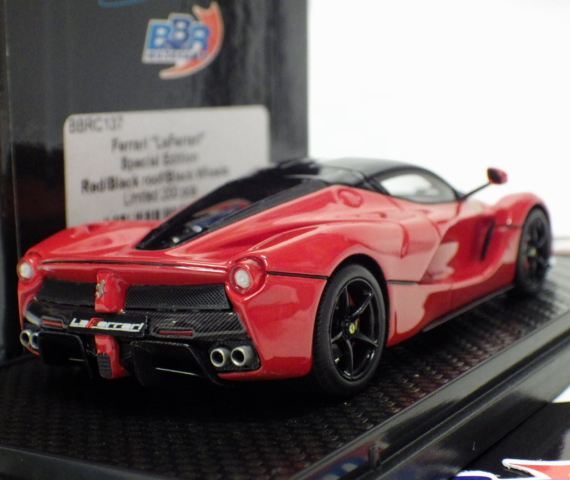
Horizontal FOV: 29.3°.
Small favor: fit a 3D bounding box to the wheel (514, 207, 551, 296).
[{"bbox_3d":[0.041,0.002,0.188,0.006,0.015,0.015,1,10,34],"label":"wheel"}]

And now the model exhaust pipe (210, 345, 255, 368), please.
[{"bbox_3d":[-0.006,0.013,0.125,0.004,0.002,0.003,1,10,34],"label":"model exhaust pipe"}]

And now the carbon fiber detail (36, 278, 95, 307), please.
[{"bbox_3d":[-0.027,0.007,0.138,0.014,0.003,0.002,3,11,43],"label":"carbon fiber detail"}]

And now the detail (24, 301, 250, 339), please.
[{"bbox_3d":[-0.020,0.010,0.133,0.036,0.004,0.004,1,10,34],"label":"detail"}]

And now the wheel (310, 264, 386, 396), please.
[{"bbox_3d":[0.006,0.011,0.139,0.007,0.017,0.017,1,10,34],"label":"wheel"}]

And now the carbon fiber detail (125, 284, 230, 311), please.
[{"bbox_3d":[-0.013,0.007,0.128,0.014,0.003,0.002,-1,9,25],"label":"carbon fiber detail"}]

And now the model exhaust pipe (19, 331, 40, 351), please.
[{"bbox_3d":[-0.033,0.013,0.144,0.004,0.002,0.003,1,10,34],"label":"model exhaust pipe"}]

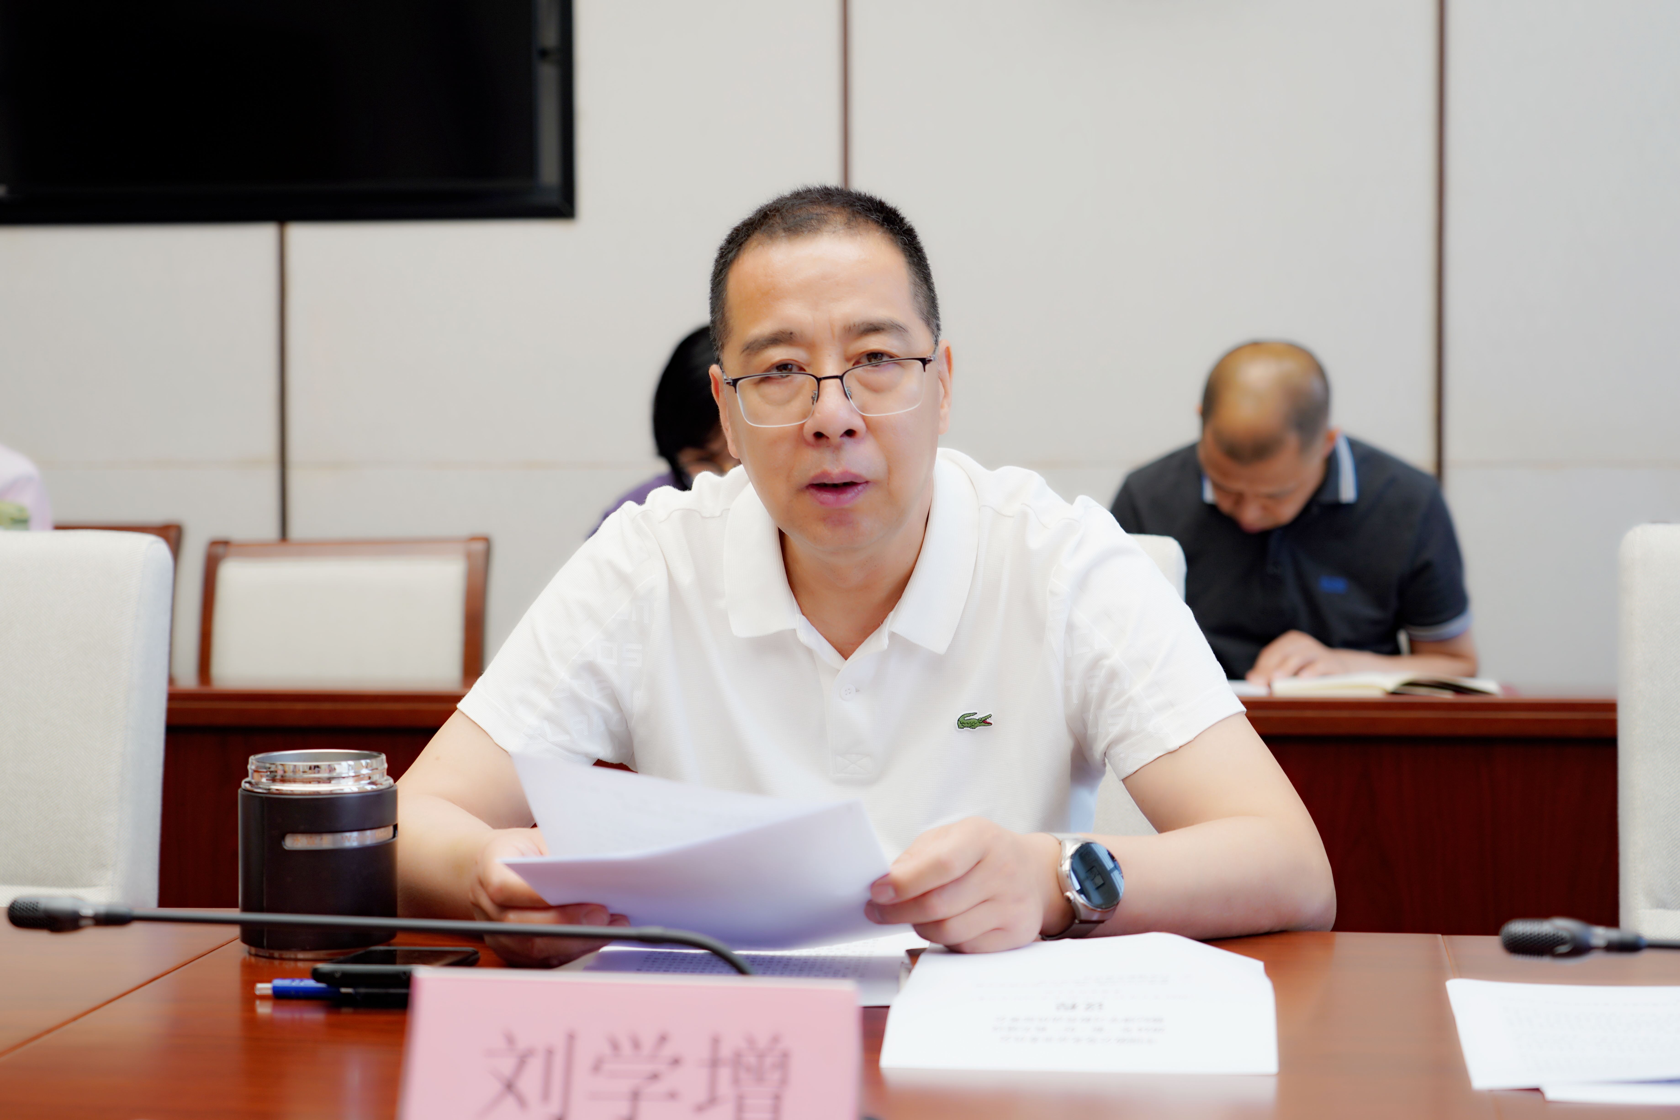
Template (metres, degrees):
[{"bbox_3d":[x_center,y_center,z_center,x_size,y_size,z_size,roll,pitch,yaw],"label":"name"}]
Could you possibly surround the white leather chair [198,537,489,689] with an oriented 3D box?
[{"bbox_3d":[-0.743,0.445,4.217,0.480,0.946,0.560,-1,2,-14],"label":"white leather chair"}]

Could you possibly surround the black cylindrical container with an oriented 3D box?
[{"bbox_3d":[-0.341,0.190,1.800,0.102,0.125,0.102,0,2,0],"label":"black cylindrical container"}]

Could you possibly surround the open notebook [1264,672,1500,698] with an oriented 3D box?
[{"bbox_3d":[0.736,0.159,3.740,0.320,0.032,0.210,0,2,7],"label":"open notebook"}]

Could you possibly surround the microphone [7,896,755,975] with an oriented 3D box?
[{"bbox_3d":[-0.238,0.221,1.430,0.410,0.085,0.080,0,2,5],"label":"microphone"}]

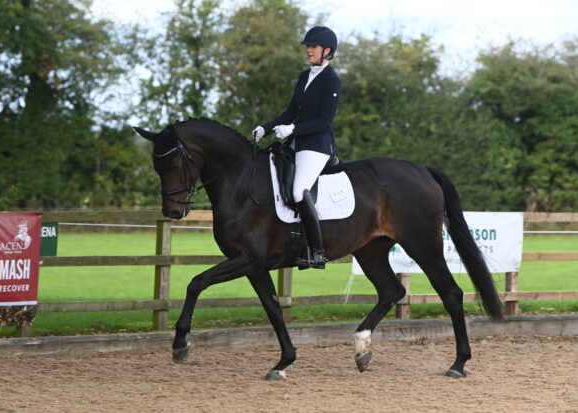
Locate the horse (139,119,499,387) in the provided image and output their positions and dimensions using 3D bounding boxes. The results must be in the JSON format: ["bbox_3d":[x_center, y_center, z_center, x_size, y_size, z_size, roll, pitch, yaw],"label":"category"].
[{"bbox_3d":[0.240,0.307,27.000,2.820,1.860,0.650,0,0,-25],"label":"horse"}]

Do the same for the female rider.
[{"bbox_3d":[0.040,-0.420,26.930,0.600,1.720,0.620,0,0,-28],"label":"female rider"}]

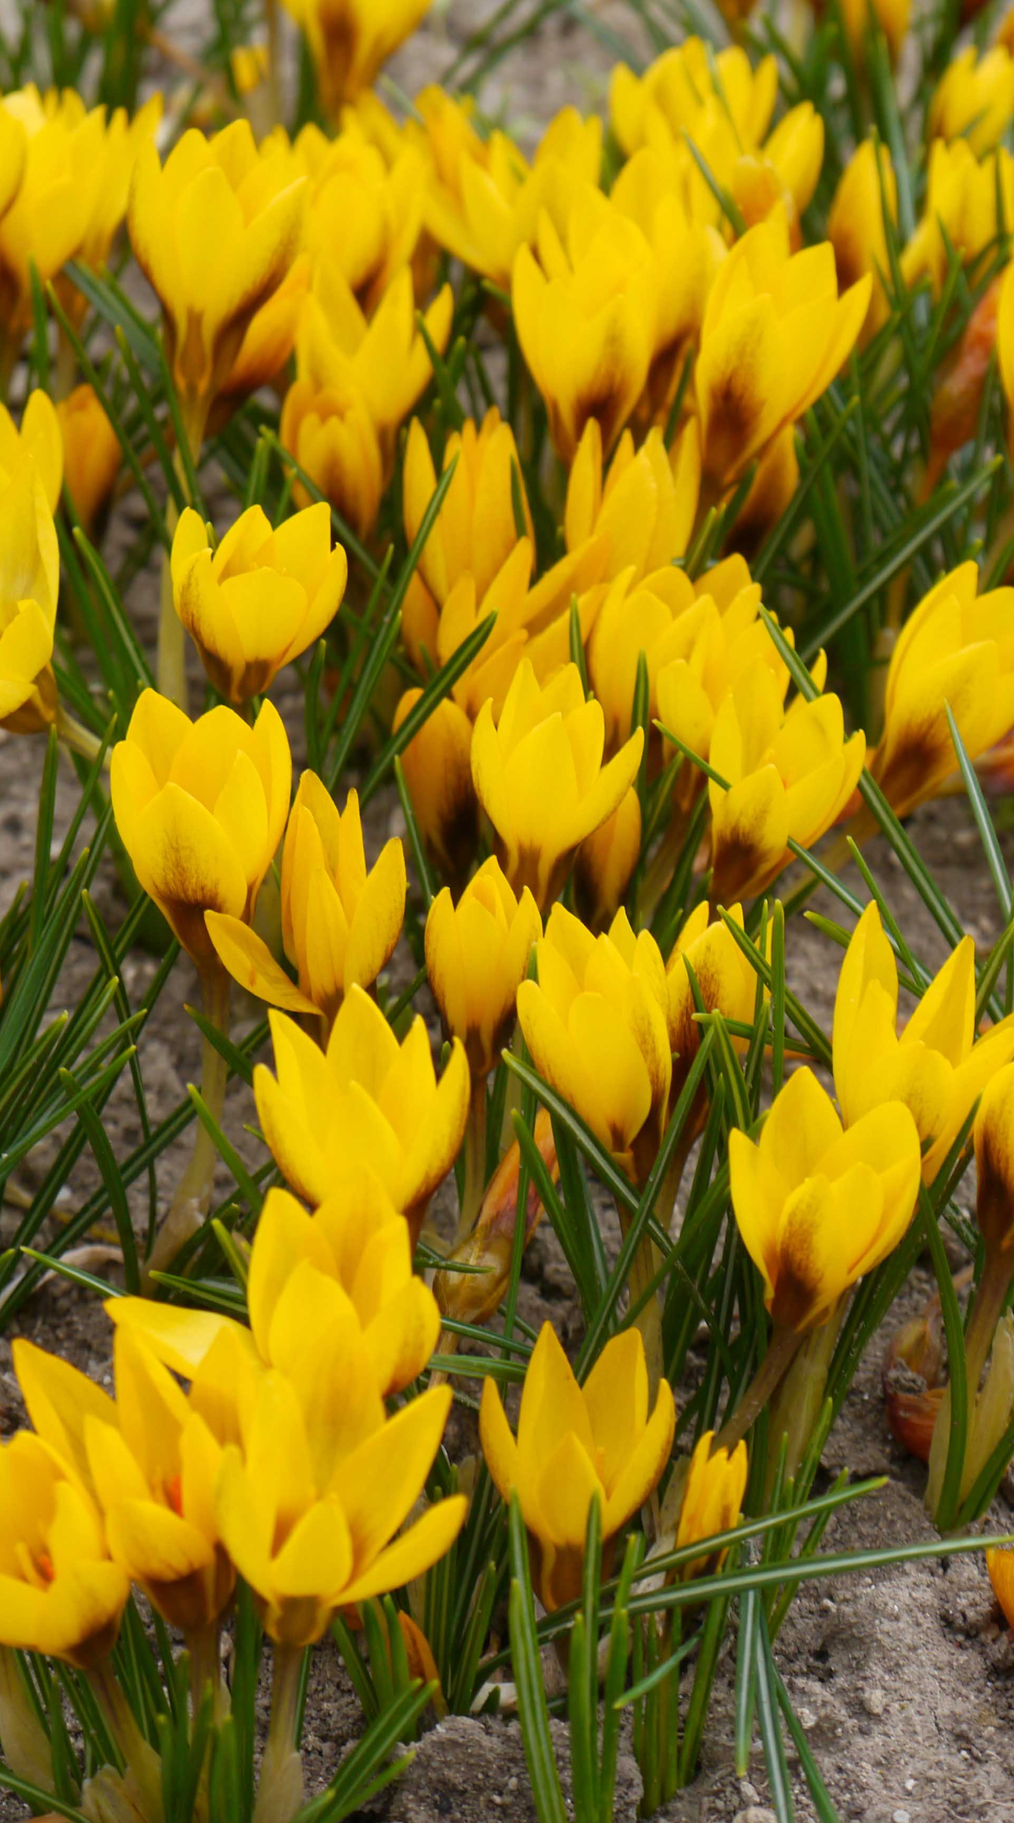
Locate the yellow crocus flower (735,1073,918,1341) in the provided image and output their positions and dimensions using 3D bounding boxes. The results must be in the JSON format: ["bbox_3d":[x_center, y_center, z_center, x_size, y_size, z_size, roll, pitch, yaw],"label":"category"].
[{"bbox_3d":[0.045,0.042,0.705,0.025,0.037,0.023,8,35,-6],"label":"yellow crocus flower"}]

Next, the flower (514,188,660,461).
[{"bbox_3d":[0.014,-0.104,0.910,0.027,0.048,0.027,-2,32,1],"label":"flower"}]

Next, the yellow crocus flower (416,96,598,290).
[{"bbox_3d":[0.000,-0.144,1.036,0.038,0.039,0.038,0,38,0],"label":"yellow crocus flower"}]

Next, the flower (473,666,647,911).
[{"bbox_3d":[0.008,-0.017,0.772,0.026,0.037,0.025,2,35,-2],"label":"flower"}]

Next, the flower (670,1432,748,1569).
[{"bbox_3d":[0.025,0.077,0.650,0.010,0.024,0.009,8,36,-6],"label":"flower"}]

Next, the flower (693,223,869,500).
[{"bbox_3d":[0.052,-0.102,0.971,0.031,0.052,0.031,11,37,-9],"label":"flower"}]

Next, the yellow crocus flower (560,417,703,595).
[{"bbox_3d":[0.023,-0.071,0.961,0.025,0.041,0.025,4,38,-3],"label":"yellow crocus flower"}]

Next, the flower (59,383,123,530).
[{"bbox_3d":[-0.075,-0.080,0.900,0.013,0.028,0.013,3,32,-2],"label":"flower"}]

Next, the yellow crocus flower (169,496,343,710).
[{"bbox_3d":[-0.040,-0.047,0.805,0.029,0.030,0.028,0,37,0],"label":"yellow crocus flower"}]

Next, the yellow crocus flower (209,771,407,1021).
[{"bbox_3d":[-0.028,0.000,0.710,0.028,0.038,0.021,2,36,-1],"label":"yellow crocus flower"}]

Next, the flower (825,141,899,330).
[{"bbox_3d":[0.068,-0.125,0.945,0.017,0.039,0.017,-3,32,2],"label":"flower"}]

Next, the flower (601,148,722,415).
[{"bbox_3d":[0.025,-0.107,0.871,0.026,0.043,0.024,4,35,-3],"label":"flower"}]

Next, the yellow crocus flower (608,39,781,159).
[{"bbox_3d":[0.041,-0.167,1.110,0.036,0.041,0.036,0,38,0],"label":"yellow crocus flower"}]

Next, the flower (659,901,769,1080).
[{"bbox_3d":[0.028,0.014,0.710,0.015,0.035,0.014,8,36,-6],"label":"flower"}]

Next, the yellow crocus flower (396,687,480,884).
[{"bbox_3d":[-0.009,-0.018,0.760,0.013,0.035,0.013,-4,36,3],"label":"yellow crocus flower"}]

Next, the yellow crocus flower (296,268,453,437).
[{"bbox_3d":[-0.021,-0.090,0.840,0.026,0.029,0.025,-2,36,1],"label":"yellow crocus flower"}]

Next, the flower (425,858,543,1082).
[{"bbox_3d":[-0.003,0.010,0.740,0.018,0.034,0.017,0,35,0],"label":"flower"}]

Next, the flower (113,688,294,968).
[{"bbox_3d":[-0.046,-0.010,0.770,0.028,0.042,0.028,-3,32,2],"label":"flower"}]

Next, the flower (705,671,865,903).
[{"bbox_3d":[0.049,-0.019,0.893,0.026,0.043,0.026,8,38,-6],"label":"flower"}]

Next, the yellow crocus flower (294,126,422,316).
[{"bbox_3d":[-0.031,-0.144,1.070,0.028,0.040,0.028,0,38,0],"label":"yellow crocus flower"}]

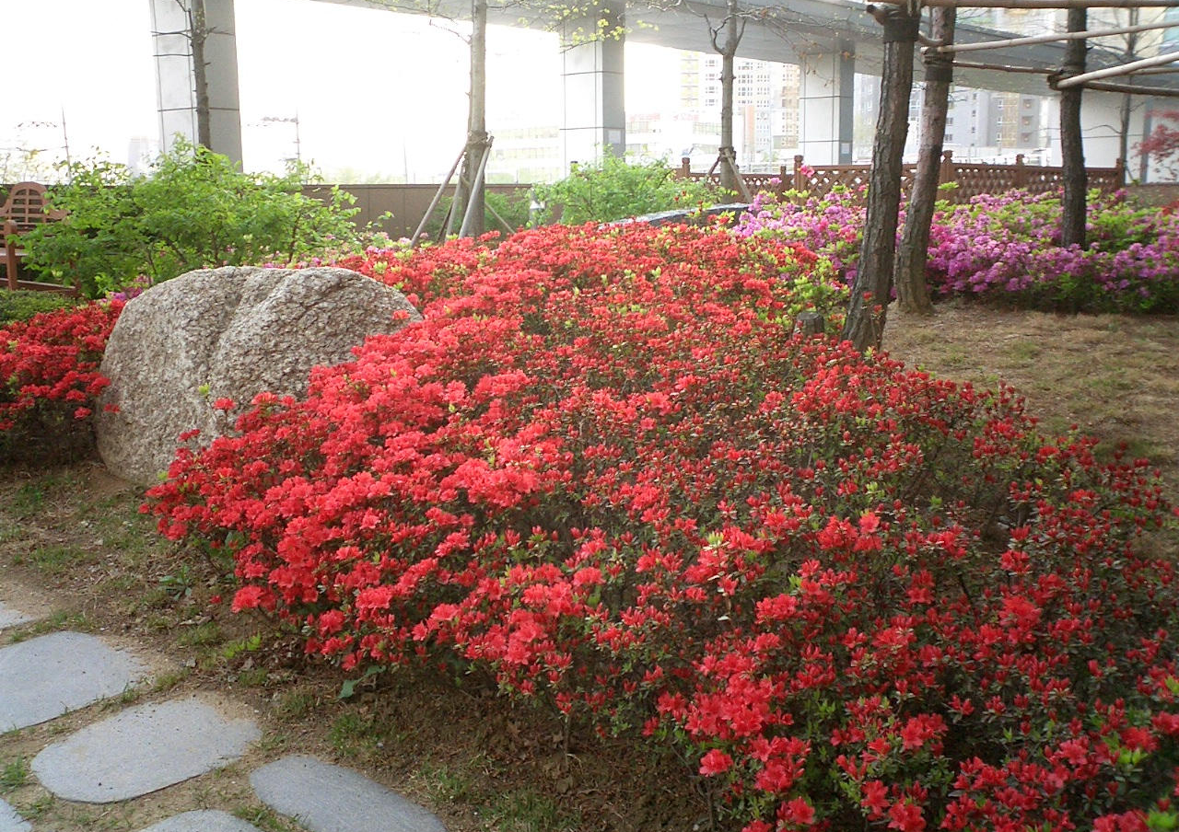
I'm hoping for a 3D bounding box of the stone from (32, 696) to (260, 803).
[{"bbox_3d":[-1.148,0.876,3.258,0.498,0.060,0.556,7,12,35],"label":"stone"}]

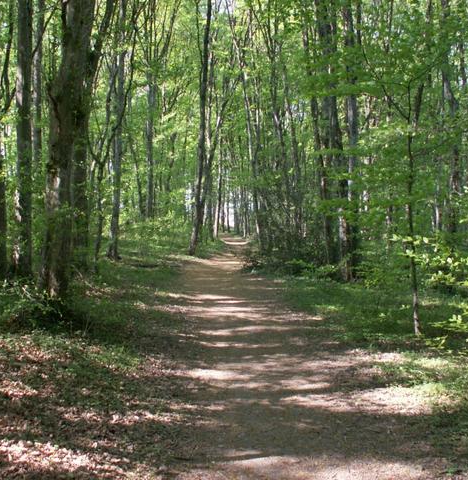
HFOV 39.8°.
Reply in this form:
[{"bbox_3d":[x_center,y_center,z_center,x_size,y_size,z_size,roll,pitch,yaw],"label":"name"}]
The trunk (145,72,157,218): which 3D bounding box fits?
[{"bbox_3d":[-3.600,-4.020,28.000,0.400,6.600,0.400,0,1,0],"label":"trunk"}]

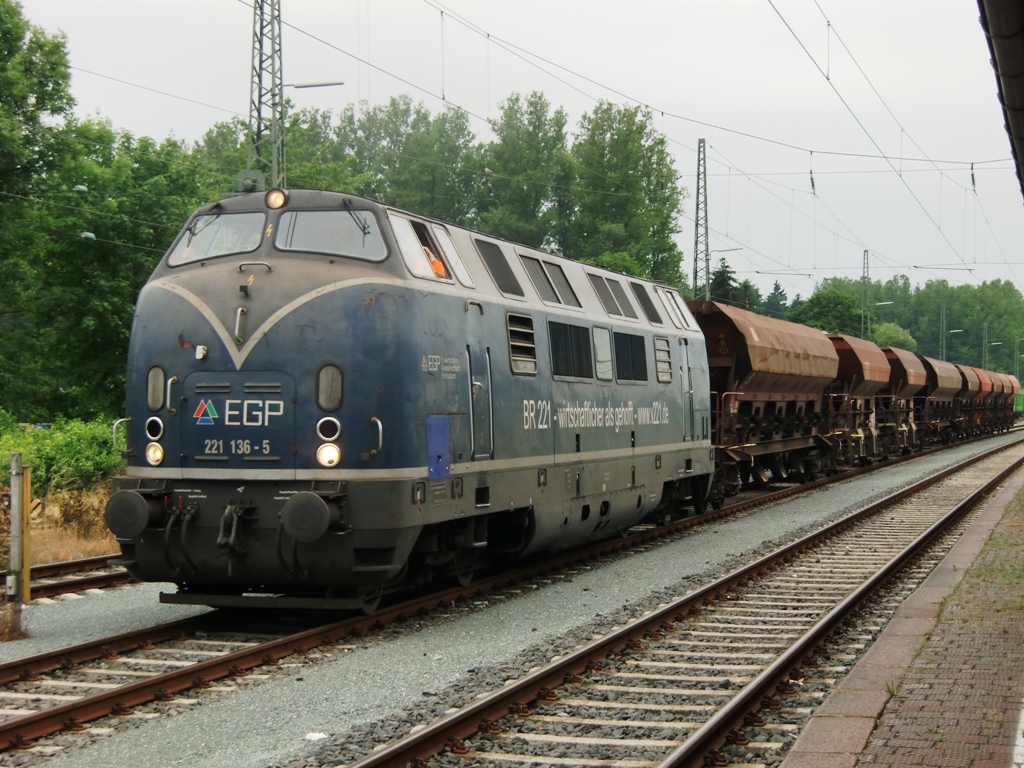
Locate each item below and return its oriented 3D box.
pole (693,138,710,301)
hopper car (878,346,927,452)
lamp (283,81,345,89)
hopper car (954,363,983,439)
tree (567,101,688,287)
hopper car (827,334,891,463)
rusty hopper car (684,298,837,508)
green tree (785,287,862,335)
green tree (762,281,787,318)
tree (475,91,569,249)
[{"bbox_3d":[11.728,-5.991,118.929,1.250,18.406,1.250,0,0,16],"label":"pole"},{"bbox_3d":[13.598,0.726,71.834,3.050,4.100,13.300,0,0,17],"label":"hopper car"},{"bbox_3d":[-5.977,-9.004,57.900,1.900,0.200,0.220,0,0,16],"label":"lamp"},{"bbox_3d":[22.770,1.000,101.078,3.050,4.100,9.700,0,0,18],"label":"hopper car"},{"bbox_3d":[7.314,-7.668,125.916,8.200,21.820,8.200,0,0,16],"label":"tree"},{"bbox_3d":[9.691,0.607,59.113,3.050,4.100,13.300,0,0,17],"label":"hopper car"},{"bbox_3d":[5.051,0.464,43.772,3.050,4.100,18.700,0,0,17],"label":"rusty hopper car"},{"bbox_3d":[30.745,-2.788,189.949,8.000,13.298,8.000,0,0,16],"label":"green tree"},{"bbox_3d":[27.421,-3.423,199.943,4.200,14.686,4.200,0,0,16],"label":"green tree"},{"bbox_3d":[0.522,-7.362,116.919,6.400,20.995,6.400,0,0,16],"label":"tree"}]

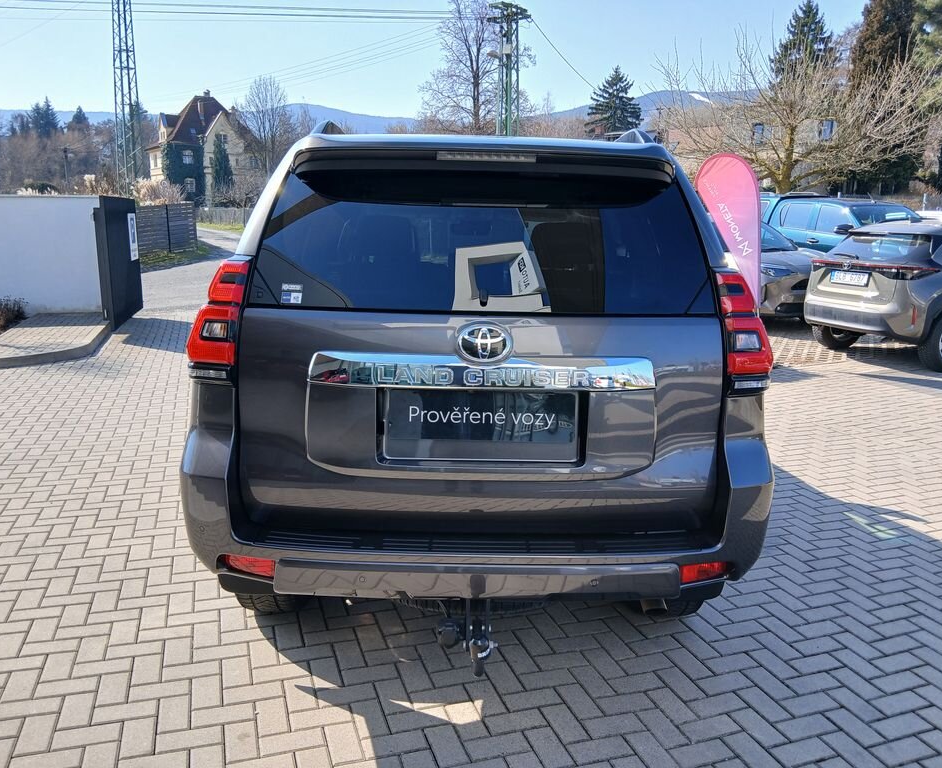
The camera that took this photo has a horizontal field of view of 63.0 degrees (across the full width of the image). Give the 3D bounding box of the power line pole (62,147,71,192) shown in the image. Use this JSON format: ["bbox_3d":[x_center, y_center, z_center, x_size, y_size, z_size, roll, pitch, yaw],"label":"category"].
[{"bbox_3d":[-42.075,-20.659,80.000,0.600,7.700,0.400,1,11,0],"label":"power line pole"}]

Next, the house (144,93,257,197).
[{"bbox_3d":[-29.453,-25.024,85.000,11.000,13.500,10.000,-6,13,-33],"label":"house"}]

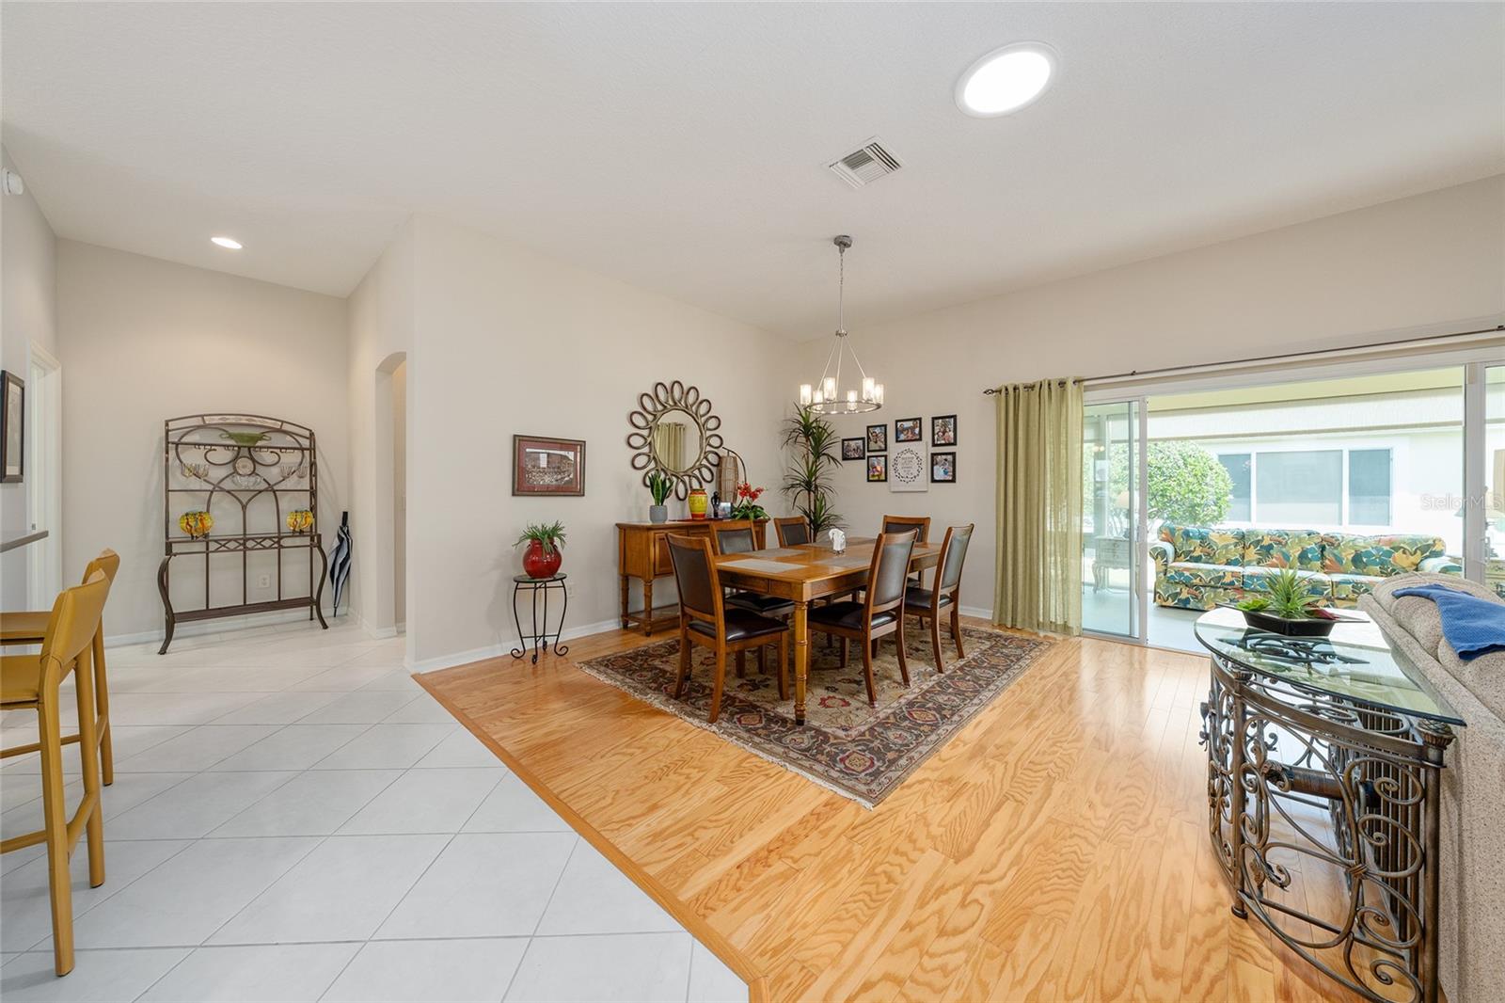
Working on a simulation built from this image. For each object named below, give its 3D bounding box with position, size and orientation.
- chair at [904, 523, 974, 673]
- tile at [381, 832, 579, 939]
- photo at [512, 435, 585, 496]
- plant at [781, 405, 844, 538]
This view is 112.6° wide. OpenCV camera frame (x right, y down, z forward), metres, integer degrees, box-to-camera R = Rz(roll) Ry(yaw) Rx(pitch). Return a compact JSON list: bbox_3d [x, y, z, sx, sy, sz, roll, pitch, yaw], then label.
[{"bbox_3d":[1.246,0.653,3.656,0.580,0.970,0.470,1,1,40],"label":"chair"},{"bbox_3d":[-0.797,1.146,1.519,0.413,0.010,0.413,0,0,-3],"label":"tile"},{"bbox_3d":[-1.565,-0.265,3.918,0.025,0.450,0.585,1,1,41],"label":"photo"},{"bbox_3d":[0.690,0.007,5.850,0.680,2.240,0.680,0,0,0],"label":"plant"}]

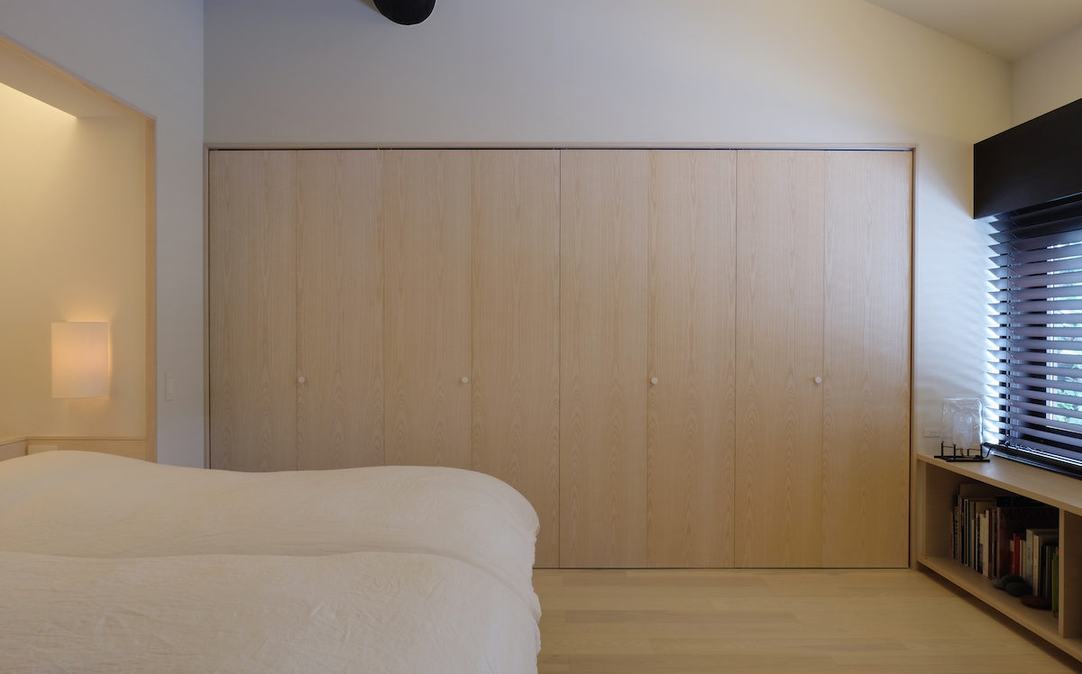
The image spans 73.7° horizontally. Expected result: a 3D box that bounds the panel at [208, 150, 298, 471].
[{"bbox_3d":[-1.380,0.107,3.478,0.420,1.997,0.040,0,1,0],"label":"panel"}]

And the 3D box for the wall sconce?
[{"bbox_3d":[-1.905,0.095,2.943,0.216,0.303,0.110,0,1,0],"label":"wall sconce"}]

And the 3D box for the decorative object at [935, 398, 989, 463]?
[{"bbox_3d":[1.920,0.422,3.294,0.190,0.284,0.120,0,1,0],"label":"decorative object"}]

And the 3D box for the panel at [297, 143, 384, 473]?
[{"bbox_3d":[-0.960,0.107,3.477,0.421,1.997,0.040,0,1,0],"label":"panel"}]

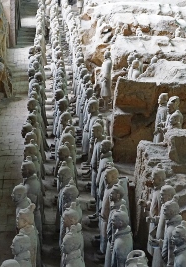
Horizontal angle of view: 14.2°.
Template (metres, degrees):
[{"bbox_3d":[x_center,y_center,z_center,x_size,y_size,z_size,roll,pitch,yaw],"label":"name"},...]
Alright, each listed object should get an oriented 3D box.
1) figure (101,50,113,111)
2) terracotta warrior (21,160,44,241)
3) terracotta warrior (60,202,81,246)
[{"bbox_3d":[0.437,-1.595,22.459,0.390,1.830,0.550,0,16,-4],"label":"figure"},{"bbox_3d":[-0.979,1.284,12.151,0.410,1.820,0.550,0,16,-4],"label":"terracotta warrior"},{"bbox_3d":[-0.304,1.815,10.304,0.410,1.820,0.550,0,16,-4],"label":"terracotta warrior"}]

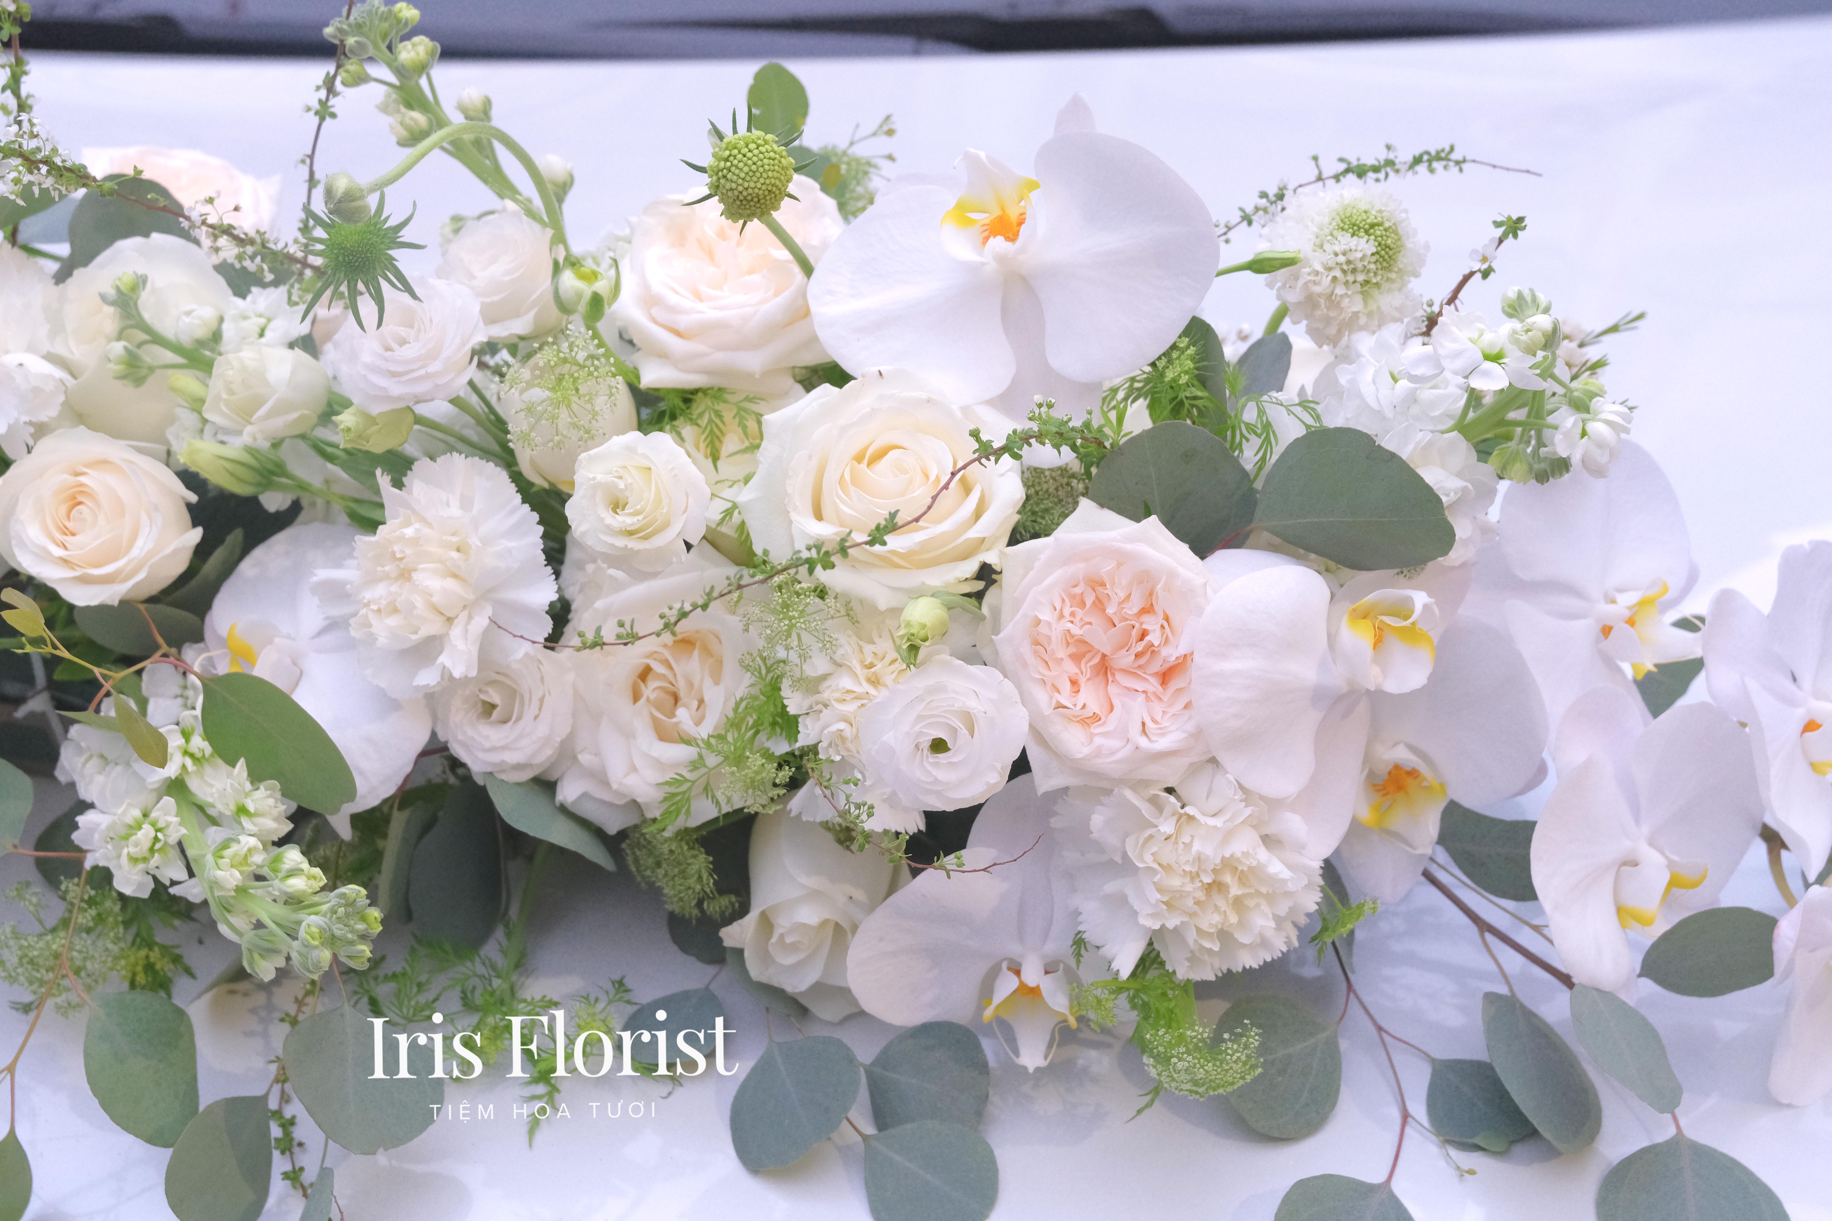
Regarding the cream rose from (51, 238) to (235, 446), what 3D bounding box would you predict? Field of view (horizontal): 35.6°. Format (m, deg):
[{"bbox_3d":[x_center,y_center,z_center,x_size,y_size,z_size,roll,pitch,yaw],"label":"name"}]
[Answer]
[{"bbox_3d":[-0.241,-0.084,0.890,0.056,0.052,0.064,0,79,30],"label":"cream rose"}]

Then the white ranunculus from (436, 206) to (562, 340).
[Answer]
[{"bbox_3d":[-0.132,-0.106,0.900,0.041,0.040,0.043,0,69,0],"label":"white ranunculus"}]

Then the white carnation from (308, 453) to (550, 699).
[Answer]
[{"bbox_3d":[-0.135,-0.010,0.800,0.063,0.065,0.050,0,0,21],"label":"white carnation"}]

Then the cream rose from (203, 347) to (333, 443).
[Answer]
[{"bbox_3d":[-0.198,-0.066,0.870,0.041,0.034,0.034,-4,6,-42],"label":"cream rose"}]

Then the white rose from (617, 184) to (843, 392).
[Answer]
[{"bbox_3d":[-0.071,-0.122,1.080,0.087,0.060,0.087,1,60,-1],"label":"white rose"}]

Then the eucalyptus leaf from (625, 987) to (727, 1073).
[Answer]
[{"bbox_3d":[-0.075,0.130,0.885,0.031,0.006,0.034,27,64,15],"label":"eucalyptus leaf"}]

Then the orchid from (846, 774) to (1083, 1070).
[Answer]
[{"bbox_3d":[0.034,0.093,0.860,0.108,0.092,0.040,1,7,1],"label":"orchid"}]

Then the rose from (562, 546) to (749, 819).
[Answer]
[{"bbox_3d":[-0.072,0.022,0.805,0.060,0.074,0.055,0,3,-6],"label":"rose"}]

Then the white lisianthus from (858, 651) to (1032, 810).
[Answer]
[{"bbox_3d":[0.008,0.038,0.876,0.051,0.049,0.034,-1,6,-2],"label":"white lisianthus"}]

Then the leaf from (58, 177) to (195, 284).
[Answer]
[{"bbox_3d":[-0.258,-0.122,0.935,0.042,0.009,0.046,14,69,2],"label":"leaf"}]

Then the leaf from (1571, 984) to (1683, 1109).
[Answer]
[{"bbox_3d":[0.244,0.151,0.980,0.034,0.008,0.059,-25,74,-37],"label":"leaf"}]

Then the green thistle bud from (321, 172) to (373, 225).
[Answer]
[{"bbox_3d":[-0.181,-0.131,0.905,0.018,0.016,0.016,-39,90,-15],"label":"green thistle bud"}]

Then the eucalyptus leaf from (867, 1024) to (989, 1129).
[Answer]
[{"bbox_3d":[0.004,0.145,0.872,0.040,0.008,0.038,22,64,8],"label":"eucalyptus leaf"}]

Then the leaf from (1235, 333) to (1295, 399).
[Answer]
[{"bbox_3d":[0.112,-0.078,0.920,0.022,0.006,0.027,32,90,36],"label":"leaf"}]

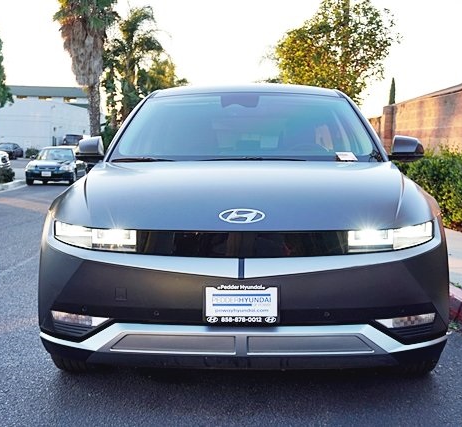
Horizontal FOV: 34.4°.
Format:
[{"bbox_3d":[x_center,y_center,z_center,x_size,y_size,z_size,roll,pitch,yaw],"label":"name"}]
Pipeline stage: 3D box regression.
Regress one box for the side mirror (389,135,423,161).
[{"bbox_3d":[1.064,-0.392,4.540,0.225,0.165,0.180,0,5,2],"label":"side mirror"}]

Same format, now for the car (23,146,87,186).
[{"bbox_3d":[-6.290,-1.780,27.600,1.705,1.385,4.440,0,5,-4],"label":"car"}]

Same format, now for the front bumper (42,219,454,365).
[{"bbox_3d":[0.056,0.323,3.290,1.870,0.600,0.500,0,5,2],"label":"front bumper"}]

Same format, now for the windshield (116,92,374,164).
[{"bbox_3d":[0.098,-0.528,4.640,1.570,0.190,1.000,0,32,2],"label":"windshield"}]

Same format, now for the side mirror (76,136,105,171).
[{"bbox_3d":[-0.868,-0.390,4.610,0.220,0.165,0.180,0,5,2],"label":"side mirror"}]

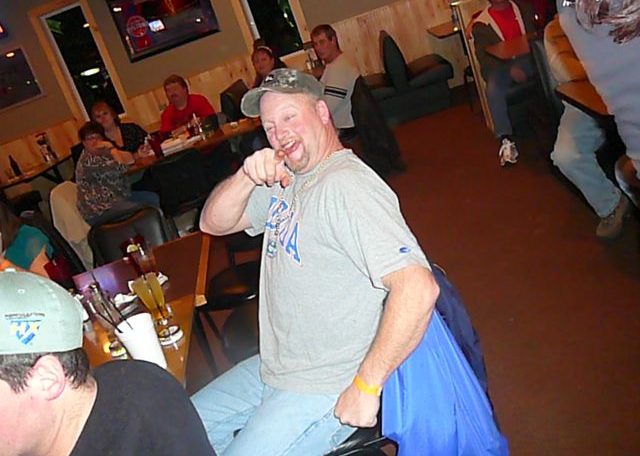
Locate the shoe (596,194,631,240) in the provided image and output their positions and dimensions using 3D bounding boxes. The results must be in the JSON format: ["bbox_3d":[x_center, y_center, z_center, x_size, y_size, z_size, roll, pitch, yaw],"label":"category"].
[{"bbox_3d":[1.409,-0.066,3.125,0.110,0.130,0.300,0,26,46],"label":"shoe"}]

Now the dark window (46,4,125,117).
[{"bbox_3d":[-2.466,-1.690,6.824,0.430,1.170,0.070,-18,18,3],"label":"dark window"}]

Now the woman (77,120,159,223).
[{"bbox_3d":[-1.452,-0.289,4.957,0.740,1.170,0.520,-16,18,9],"label":"woman"}]

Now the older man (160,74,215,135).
[{"bbox_3d":[-0.960,-0.674,5.438,0.560,1.280,0.730,-17,18,5],"label":"older man"}]

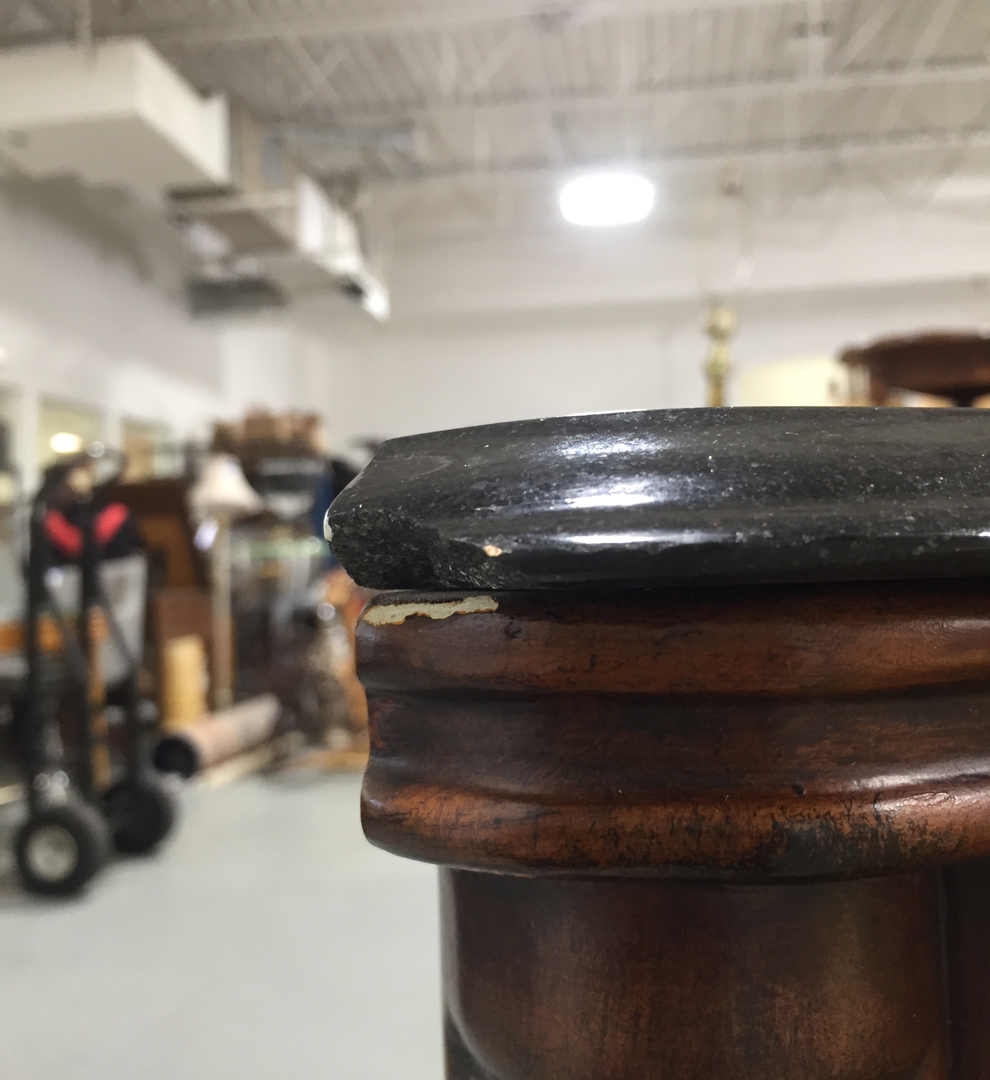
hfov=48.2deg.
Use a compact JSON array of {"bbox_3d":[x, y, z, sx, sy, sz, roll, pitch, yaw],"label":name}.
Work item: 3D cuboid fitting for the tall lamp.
[{"bbox_3d":[-1.460,0.300,5.950,0.370,1.520,0.370,-1,-1,0],"label":"tall lamp"}]

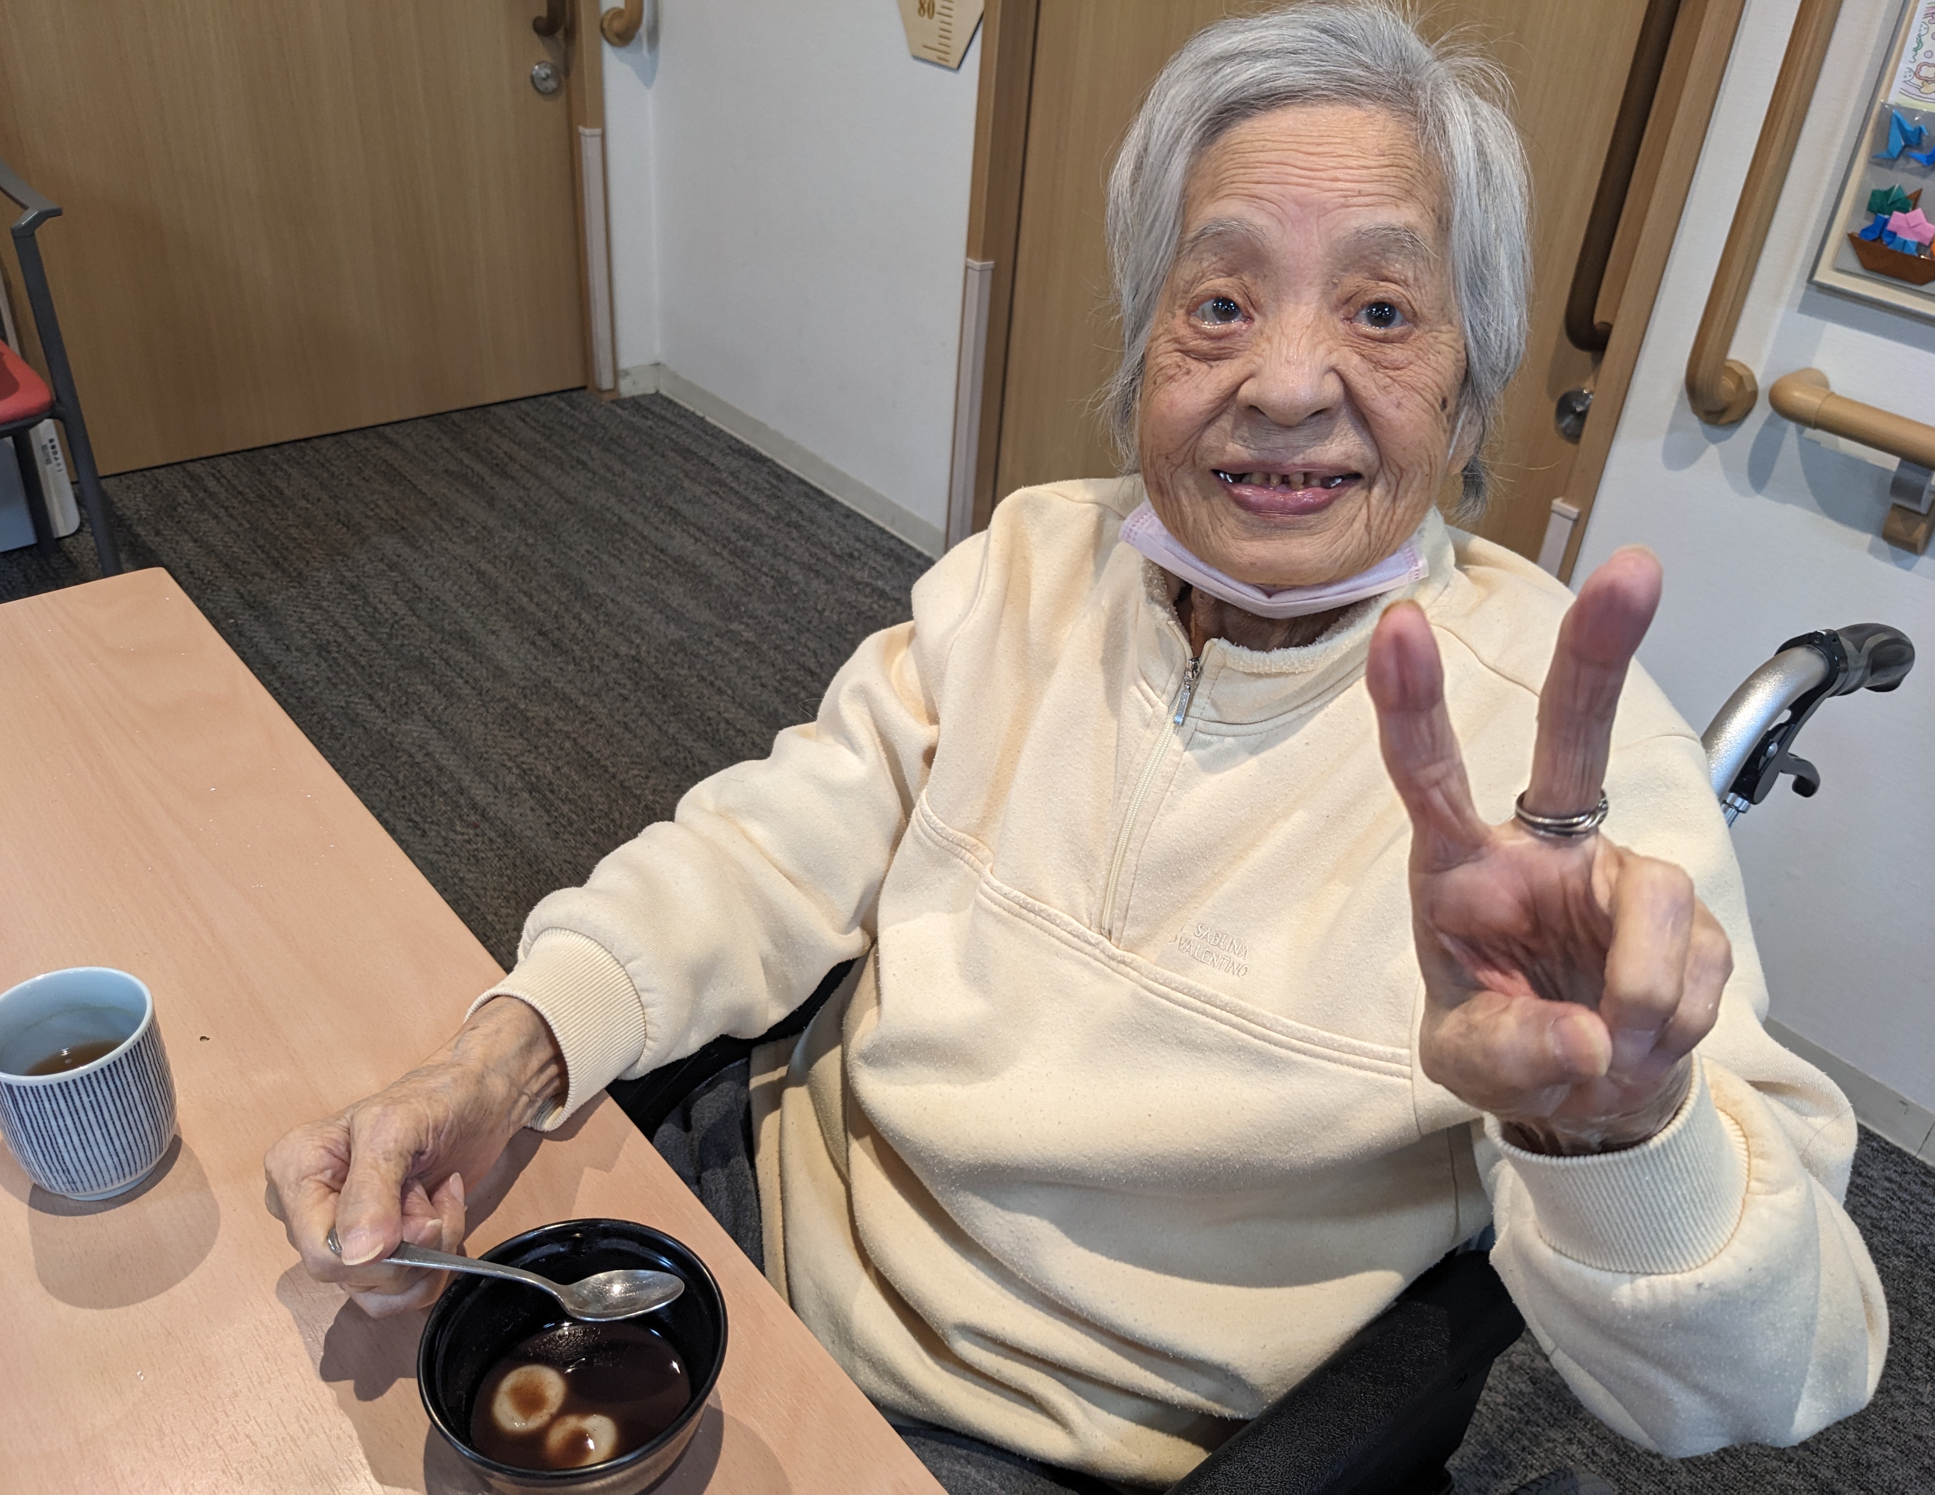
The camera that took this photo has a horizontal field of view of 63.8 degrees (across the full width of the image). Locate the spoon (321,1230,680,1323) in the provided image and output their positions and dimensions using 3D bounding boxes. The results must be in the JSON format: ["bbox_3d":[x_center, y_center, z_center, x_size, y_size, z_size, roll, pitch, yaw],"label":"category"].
[{"bbox_3d":[-0.178,0.202,0.598,0.141,0.020,0.029,7,31,3],"label":"spoon"}]

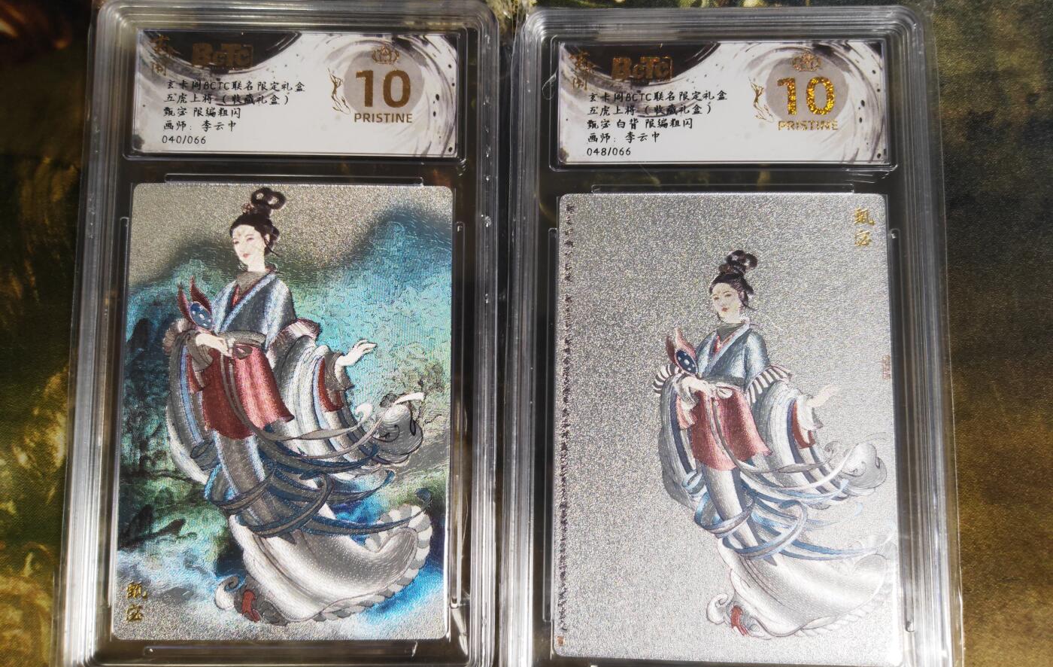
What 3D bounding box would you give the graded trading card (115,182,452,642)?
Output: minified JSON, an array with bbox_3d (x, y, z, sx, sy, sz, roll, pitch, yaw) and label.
[{"bbox_3d":[-0.046,0.014,0.160,0.063,0.001,0.088,0,85,-1],"label":"graded trading card"}]

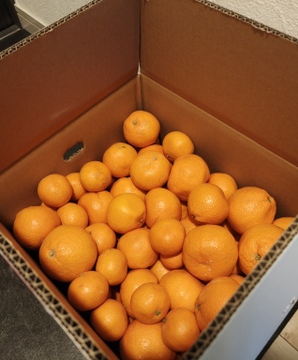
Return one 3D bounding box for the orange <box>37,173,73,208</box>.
[{"bbox_3d":[-0.150,0.018,0.510,0.053,0.051,0.053,-4,57,0],"label":"orange"}]

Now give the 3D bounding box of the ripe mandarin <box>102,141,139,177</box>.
[{"bbox_3d":[-0.050,-0.035,0.569,0.062,0.060,0.062,-4,57,0],"label":"ripe mandarin"}]

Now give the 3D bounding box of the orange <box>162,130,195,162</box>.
[{"bbox_3d":[0.051,-0.057,0.550,0.054,0.051,0.054,-4,57,0],"label":"orange"}]

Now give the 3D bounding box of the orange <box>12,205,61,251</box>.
[{"bbox_3d":[-0.172,0.074,0.493,0.068,0.068,0.068,0,58,3],"label":"orange"}]

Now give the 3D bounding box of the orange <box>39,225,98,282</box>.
[{"bbox_3d":[-0.113,0.104,0.453,0.081,0.077,0.081,0,58,3],"label":"orange"}]

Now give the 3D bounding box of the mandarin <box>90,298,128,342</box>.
[{"bbox_3d":[-0.050,0.176,0.400,0.046,0.044,0.046,-1,58,2],"label":"mandarin"}]

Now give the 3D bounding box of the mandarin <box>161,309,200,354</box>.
[{"bbox_3d":[0.040,0.188,0.399,0.050,0.050,0.050,0,58,3],"label":"mandarin"}]

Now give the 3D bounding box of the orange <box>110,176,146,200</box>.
[{"bbox_3d":[-0.035,0.024,0.525,0.058,0.056,0.058,-1,58,2],"label":"orange"}]

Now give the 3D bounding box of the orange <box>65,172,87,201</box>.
[{"bbox_3d":[-0.131,0.012,0.563,0.047,0.047,0.047,0,58,3],"label":"orange"}]

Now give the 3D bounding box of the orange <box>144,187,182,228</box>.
[{"bbox_3d":[0.022,0.042,0.491,0.058,0.055,0.058,-1,58,2],"label":"orange"}]

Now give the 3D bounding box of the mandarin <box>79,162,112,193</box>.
[{"bbox_3d":[-0.087,-0.005,0.523,0.051,0.049,0.051,-1,58,2],"label":"mandarin"}]

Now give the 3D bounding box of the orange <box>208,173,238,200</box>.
[{"bbox_3d":[0.121,0.013,0.520,0.048,0.046,0.048,-1,58,2],"label":"orange"}]

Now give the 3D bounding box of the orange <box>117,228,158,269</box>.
[{"bbox_3d":[-0.017,0.107,0.496,0.063,0.063,0.063,0,58,3],"label":"orange"}]

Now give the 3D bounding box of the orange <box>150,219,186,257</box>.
[{"bbox_3d":[0.028,0.084,0.461,0.052,0.050,0.052,-4,57,0],"label":"orange"}]

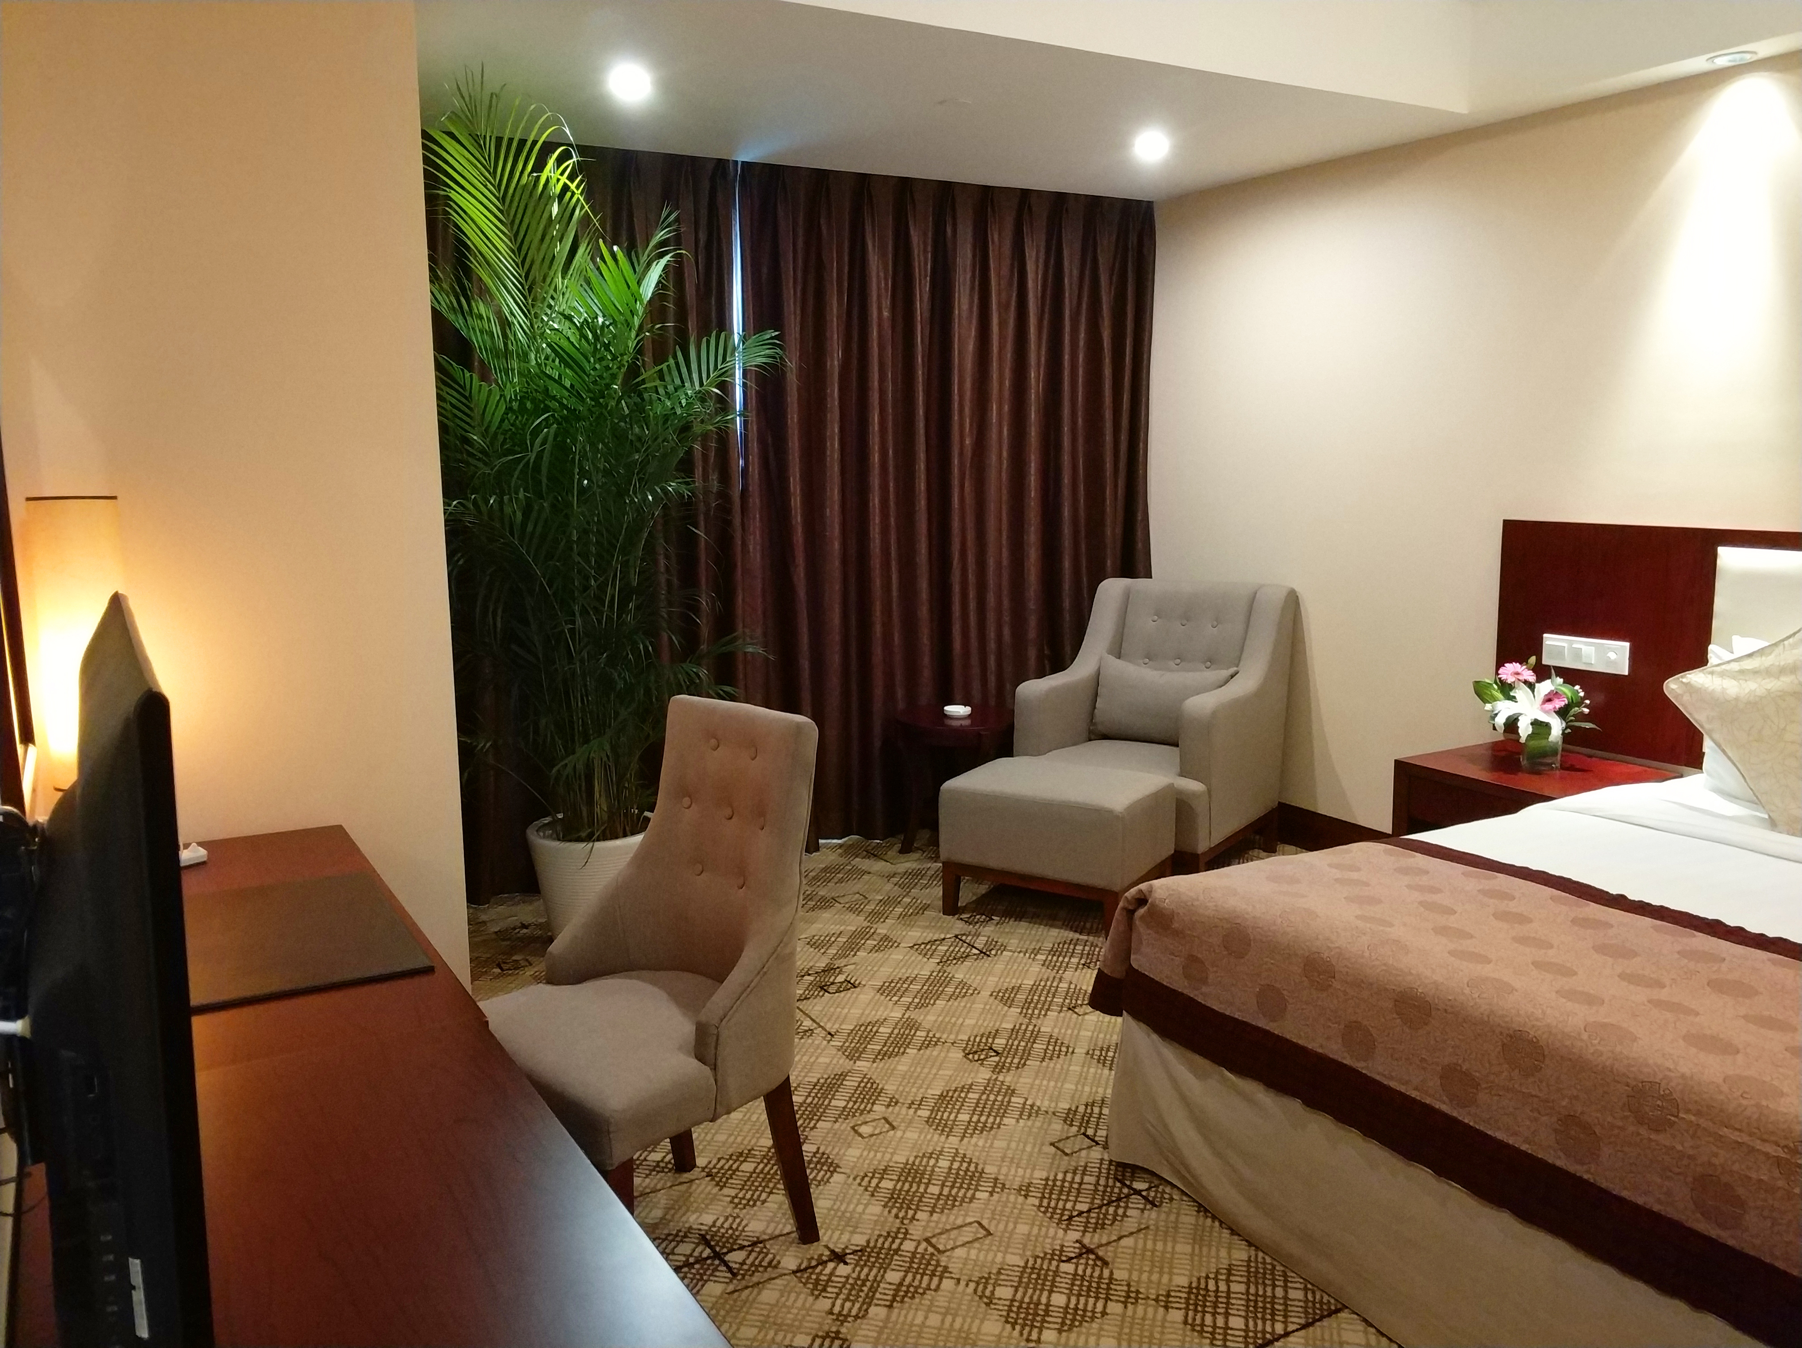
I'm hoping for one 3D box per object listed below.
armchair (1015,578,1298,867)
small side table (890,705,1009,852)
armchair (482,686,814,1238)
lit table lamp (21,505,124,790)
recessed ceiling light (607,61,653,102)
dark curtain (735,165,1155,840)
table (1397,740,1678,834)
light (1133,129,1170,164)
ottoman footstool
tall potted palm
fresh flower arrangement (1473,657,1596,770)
[{"bbox_3d":[0.890,0.188,4.916,0.700,0.955,0.780,5,11,32],"label":"armchair"},{"bbox_3d":[0.203,0.399,5.098,0.455,0.490,0.455,0,9,0],"label":"small side table"},{"bbox_3d":[-0.469,0.576,2.472,0.500,0.972,0.540,8,13,44],"label":"armchair"},{"bbox_3d":[-1.362,-0.048,2.352,0.135,0.493,0.120,-5,10,-29],"label":"lit table lamp"},{"bbox_3d":[-0.707,-1.549,3.660,0.110,0.040,0.110,-5,10,-29],"label":"recessed ceiling light"},{"bbox_3d":[0.216,-0.596,5.287,1.750,2.385,0.150,-5,10,-29],"label":"dark curtain"},{"bbox_3d":[1.784,0.537,4.001,0.480,0.540,0.600,-5,10,-29],"label":"table"},{"bbox_3d":[0.800,-1.690,4.483,0.110,0.040,0.110,-5,10,-29],"label":"light"},{"bbox_3d":[0.496,0.540,4.410,0.600,0.422,0.455,5,10,30],"label":"ottoman footstool"},{"bbox_3d":[-0.894,-0.338,3.912,1.050,2.330,0.980,-5,10,-29],"label":"tall potted palm"},{"bbox_3d":[1.806,0.102,3.976,0.280,0.325,0.310,-5,10,-29],"label":"fresh flower arrangement"}]

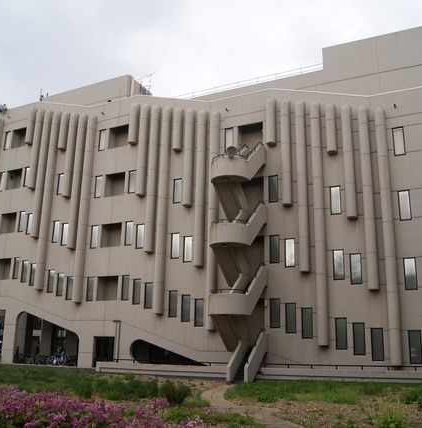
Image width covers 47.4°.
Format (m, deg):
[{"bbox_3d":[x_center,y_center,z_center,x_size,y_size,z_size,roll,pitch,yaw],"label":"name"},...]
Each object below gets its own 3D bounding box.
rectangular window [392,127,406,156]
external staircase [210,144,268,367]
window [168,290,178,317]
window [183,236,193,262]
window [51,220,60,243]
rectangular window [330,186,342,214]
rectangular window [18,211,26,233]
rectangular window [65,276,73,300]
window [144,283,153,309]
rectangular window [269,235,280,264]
[{"bbox_3d":[10.925,-4.172,27.888,0.610,1.719,0.150,-5,-14,26],"label":"rectangular window"},{"bbox_3d":[1.421,2.034,26.963,2.300,13.650,3.720,-6,-16,26],"label":"external staircase"},{"bbox_3d":[-2.374,5.710,30.411,0.605,1.650,0.120,-6,-16,25],"label":"window"},{"bbox_3d":[-1.478,2.242,30.608,0.590,1.660,0.130,-6,-16,26],"label":"window"},{"bbox_3d":[-11.683,1.374,36.255,0.605,1.650,0.120,-6,-16,25],"label":"window"},{"bbox_3d":[7.130,-0.765,27.422,0.605,1.650,0.120,-6,-16,25],"label":"rectangular window"},{"bbox_3d":[-14.922,0.609,37.930,0.590,1.660,0.130,-6,-16,26],"label":"rectangular window"},{"bbox_3d":[-10.015,5.269,34.158,0.590,1.660,0.130,-6,-16,26],"label":"rectangular window"},{"bbox_3d":[-4.159,5.435,31.979,0.600,1.688,0.150,-6,-16,25],"label":"window"},{"bbox_3d":[3.725,2.070,27.967,0.570,1.630,0.150,-5,-15,25],"label":"rectangular window"}]

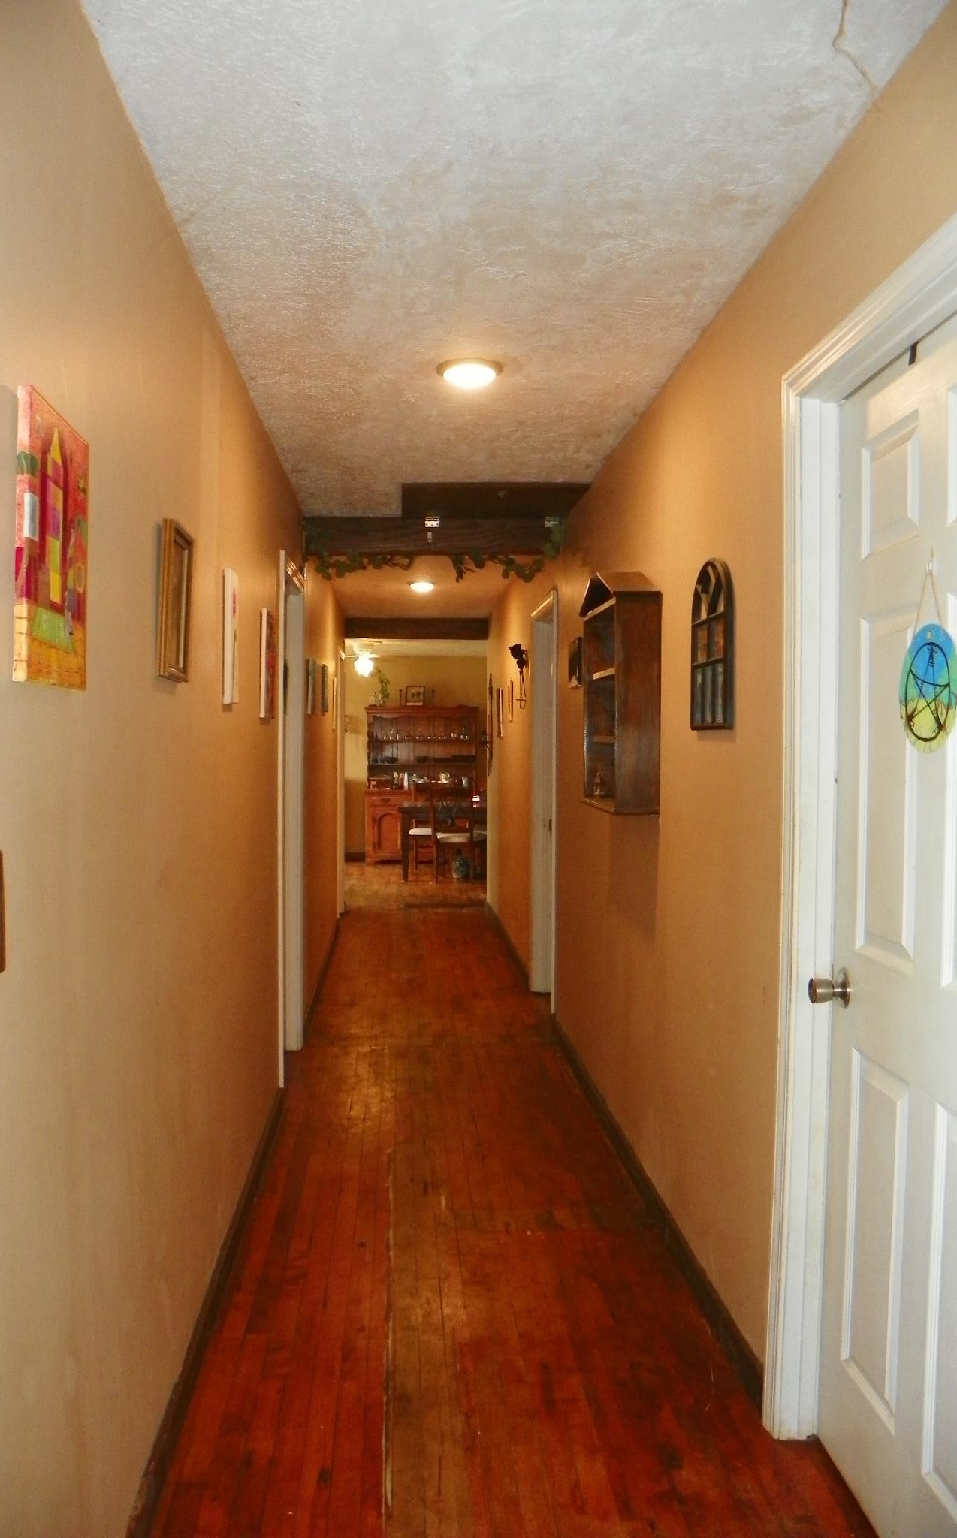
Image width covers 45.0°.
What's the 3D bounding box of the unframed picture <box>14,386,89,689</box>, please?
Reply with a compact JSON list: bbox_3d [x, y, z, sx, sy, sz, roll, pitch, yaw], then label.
[{"bbox_3d":[-0.560,-0.290,1.525,0.020,0.356,0.270,0,1,-4],"label":"unframed picture"}]

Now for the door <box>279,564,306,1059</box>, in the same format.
[{"bbox_3d":[-0.823,0.204,4.853,0.120,2.070,0.760,0,2,-4],"label":"door"}]

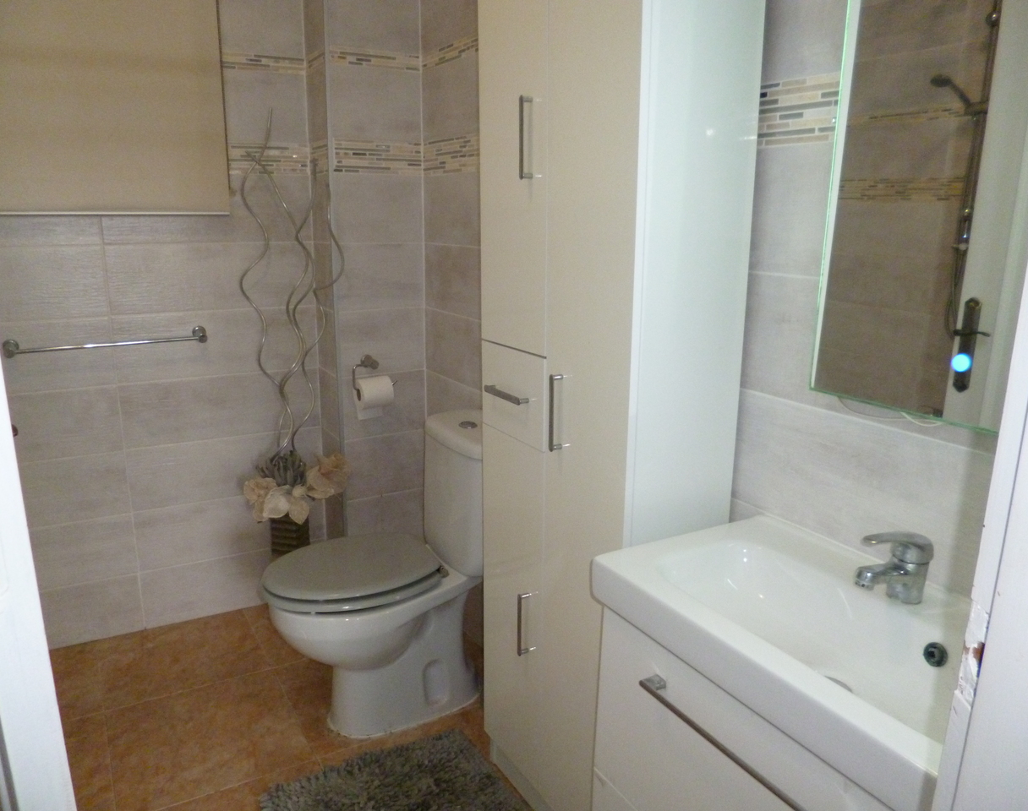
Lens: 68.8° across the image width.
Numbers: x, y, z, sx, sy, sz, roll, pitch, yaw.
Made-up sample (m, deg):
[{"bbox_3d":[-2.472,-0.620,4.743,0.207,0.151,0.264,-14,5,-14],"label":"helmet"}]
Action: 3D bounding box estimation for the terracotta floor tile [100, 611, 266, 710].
[{"bbox_3d":[-0.992,0.748,2.250,0.435,0.010,0.402,-7,15,-30],"label":"terracotta floor tile"}]

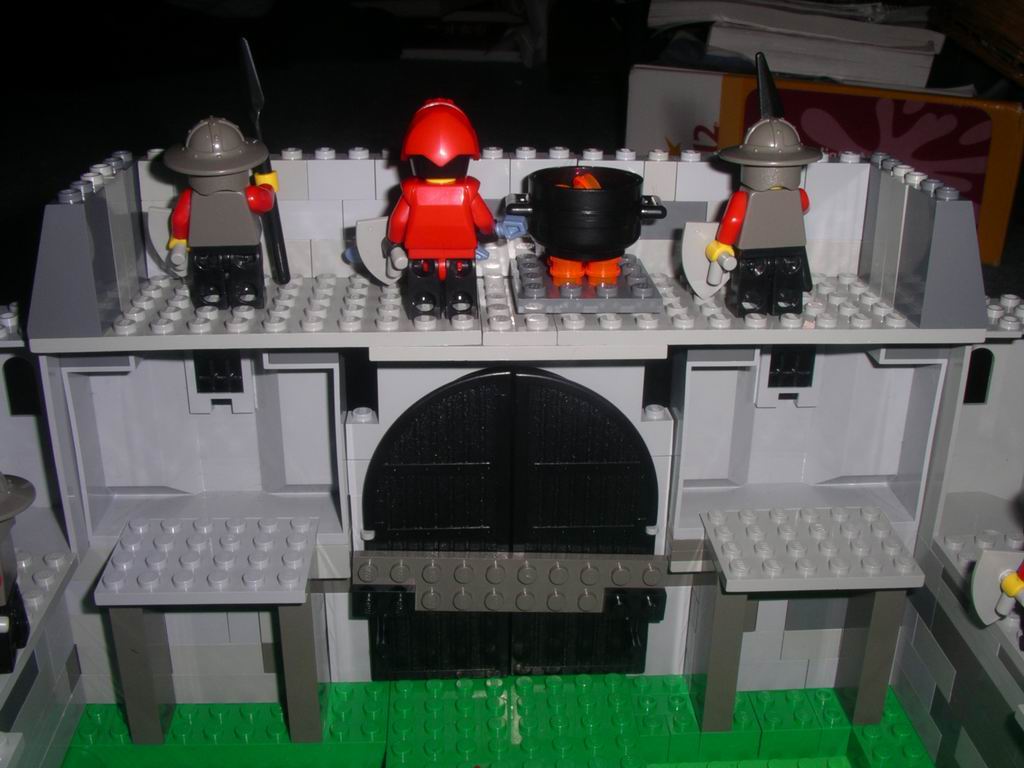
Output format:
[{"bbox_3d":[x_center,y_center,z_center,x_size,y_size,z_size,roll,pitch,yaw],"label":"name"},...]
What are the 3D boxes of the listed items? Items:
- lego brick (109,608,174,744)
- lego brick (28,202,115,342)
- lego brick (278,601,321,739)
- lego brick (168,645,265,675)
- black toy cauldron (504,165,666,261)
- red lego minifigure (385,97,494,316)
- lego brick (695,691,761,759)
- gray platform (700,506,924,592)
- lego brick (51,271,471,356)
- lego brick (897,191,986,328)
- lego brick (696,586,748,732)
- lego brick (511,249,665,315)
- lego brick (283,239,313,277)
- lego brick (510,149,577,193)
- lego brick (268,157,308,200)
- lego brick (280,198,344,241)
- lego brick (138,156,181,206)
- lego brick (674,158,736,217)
[{"bbox_3d":[-0.089,0.065,0.261,0.008,0.048,0.008,-1,22,-3],"label":"lego brick"},{"bbox_3d":[-0.092,-0.026,0.227,0.016,0.029,0.016,-1,22,-3],"label":"lego brick"},{"bbox_3d":[-0.051,0.064,0.269,0.008,0.049,0.016,-1,23,-3],"label":"lego brick"},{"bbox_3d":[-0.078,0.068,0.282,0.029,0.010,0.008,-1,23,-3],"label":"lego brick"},{"bbox_3d":[0.016,-0.039,0.249,0.036,0.017,0.027,-1,23,-3],"label":"black toy cauldron"},{"bbox_3d":[-0.015,-0.038,0.235,0.023,0.047,0.015,-1,23,-3],"label":"red lego minifigure"},{"bbox_3d":[0.055,0.089,0.287,0.016,0.010,0.016,-1,22,-3],"label":"lego brick"},{"bbox_3d":[0.072,0.040,0.269,0.048,0.005,0.032,0,23,-3],"label":"gray platform"},{"bbox_3d":[-0.056,-0.019,0.253,0.096,0.005,0.048,-1,23,-3],"label":"lego brick"},{"bbox_3d":[0.095,-0.028,0.239,0.016,0.030,0.016,-1,23,-3],"label":"lego brick"},{"bbox_3d":[0.052,0.063,0.275,0.008,0.049,0.016,-1,23,-3],"label":"lego brick"},{"bbox_3d":[0.016,-0.024,0.253,0.032,0.005,0.032,-1,23,-3],"label":"lego brick"},{"bbox_3d":[-0.055,-0.031,0.266,0.013,0.010,0.008,-1,22,-3],"label":"lego brick"},{"bbox_3d":[0.007,-0.051,0.263,0.016,0.011,0.008,-1,23,-3],"label":"lego brick"},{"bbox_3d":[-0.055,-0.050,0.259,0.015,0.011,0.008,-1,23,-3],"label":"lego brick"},{"bbox_3d":[-0.048,-0.041,0.265,0.016,0.010,0.008,-1,22,-3],"label":"lego brick"},{"bbox_3d":[-0.080,-0.049,0.260,0.016,0.011,0.008,-1,23,-3],"label":"lego brick"},{"bbox_3d":[0.047,-0.051,0.267,0.016,0.011,0.008,-1,23,-3],"label":"lego brick"}]

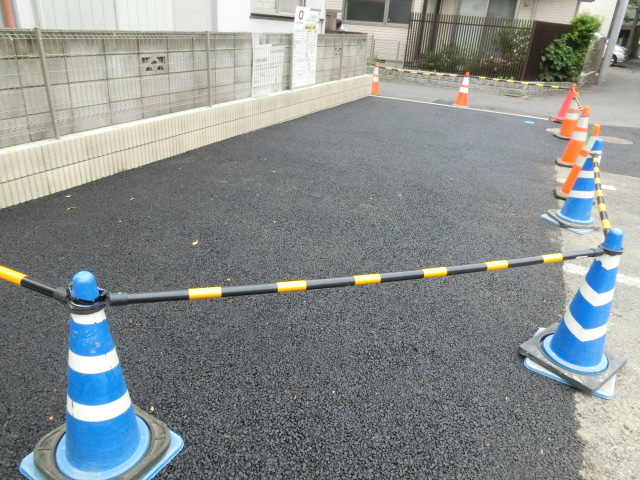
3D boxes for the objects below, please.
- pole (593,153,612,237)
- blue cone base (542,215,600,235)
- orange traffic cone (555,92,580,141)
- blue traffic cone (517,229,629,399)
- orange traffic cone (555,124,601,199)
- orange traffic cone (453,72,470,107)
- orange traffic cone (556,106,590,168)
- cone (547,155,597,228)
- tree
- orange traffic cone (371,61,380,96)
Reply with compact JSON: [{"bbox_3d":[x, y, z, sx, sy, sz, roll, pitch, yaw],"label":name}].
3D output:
[{"bbox_3d":[1.795,-0.325,2.956,0.050,0.050,2.080,15,27,22],"label":"pole"},{"bbox_3d":[2.223,-0.186,4.040,0.420,0.060,0.420,-8,27,-24],"label":"blue cone base"},{"bbox_3d":[4.303,-2.119,7.860,0.420,0.700,0.420,4,25,-2],"label":"orange traffic cone"},{"bbox_3d":[1.315,0.278,2.206,0.420,0.700,0.420,23,30,34],"label":"blue traffic cone"},{"bbox_3d":[2.714,-0.807,4.731,0.420,0.700,0.420,4,25,-2],"label":"orange traffic cone"},{"bbox_3d":[3.261,-3.376,10.395,0.370,0.700,0.370,12,26,16],"label":"orange traffic cone"},{"bbox_3d":[3.380,-1.349,6.001,0.420,0.700,0.420,4,25,-2],"label":"orange traffic cone"},{"bbox_3d":[2.244,-0.479,3.915,0.410,0.700,0.410,15,27,21],"label":"cone"},{"bbox_3d":[7.395,-5.700,13.700,1.420,1.880,1.250,6,25,3],"label":"tree"},{"bbox_3d":[1.340,-3.884,11.147,0.370,0.700,0.370,12,26,16],"label":"orange traffic cone"}]

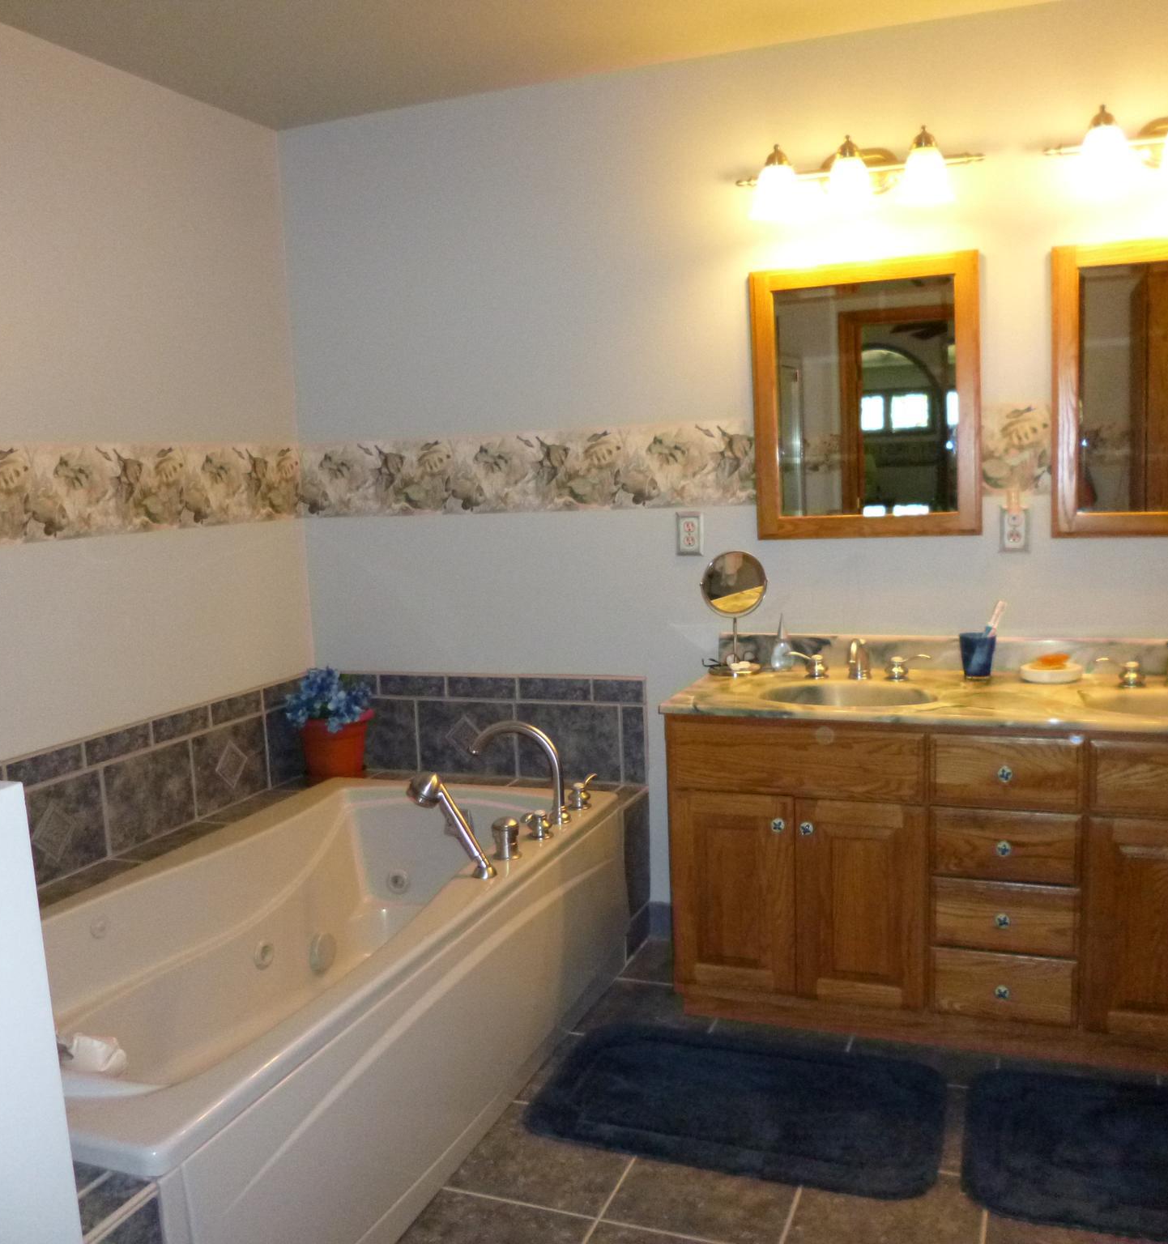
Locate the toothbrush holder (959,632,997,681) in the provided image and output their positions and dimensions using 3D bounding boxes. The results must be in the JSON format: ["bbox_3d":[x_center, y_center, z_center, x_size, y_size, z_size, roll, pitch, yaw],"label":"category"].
[{"bbox_3d":[0.995,0.088,2.904,0.088,0.113,0.088,0,8,21],"label":"toothbrush holder"}]

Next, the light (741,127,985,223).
[{"bbox_3d":[0.672,-1.105,2.850,0.601,0.175,0.200,0,8,21],"label":"light"}]

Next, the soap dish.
[{"bbox_3d":[1.112,0.122,2.734,0.145,0.032,0.105,1,8,22],"label":"soap dish"}]

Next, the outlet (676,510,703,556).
[{"bbox_3d":[0.288,-0.239,3.121,0.069,0.115,0.010,1,8,22],"label":"outlet"}]

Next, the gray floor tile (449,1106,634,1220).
[{"bbox_3d":[-0.066,1.056,2.267,0.328,0.010,0.328,1,8,22],"label":"gray floor tile"}]

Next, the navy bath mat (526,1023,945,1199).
[{"bbox_3d":[0.328,1.004,2.424,0.815,0.025,0.505,1,8,22],"label":"navy bath mat"}]

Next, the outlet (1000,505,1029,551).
[{"bbox_3d":[1.054,-0.227,2.811,0.069,0.115,0.010,1,8,22],"label":"outlet"}]

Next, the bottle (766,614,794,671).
[{"bbox_3d":[0.532,0.058,3.109,0.052,0.159,0.052,0,8,21],"label":"bottle"}]

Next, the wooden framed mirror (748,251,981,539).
[{"bbox_3d":[0.703,-0.554,2.895,0.558,0.680,0.030,1,8,22],"label":"wooden framed mirror"}]

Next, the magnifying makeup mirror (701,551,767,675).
[{"bbox_3d":[0.410,-0.025,3.111,0.180,0.332,0.140,-2,7,3],"label":"magnifying makeup mirror"}]

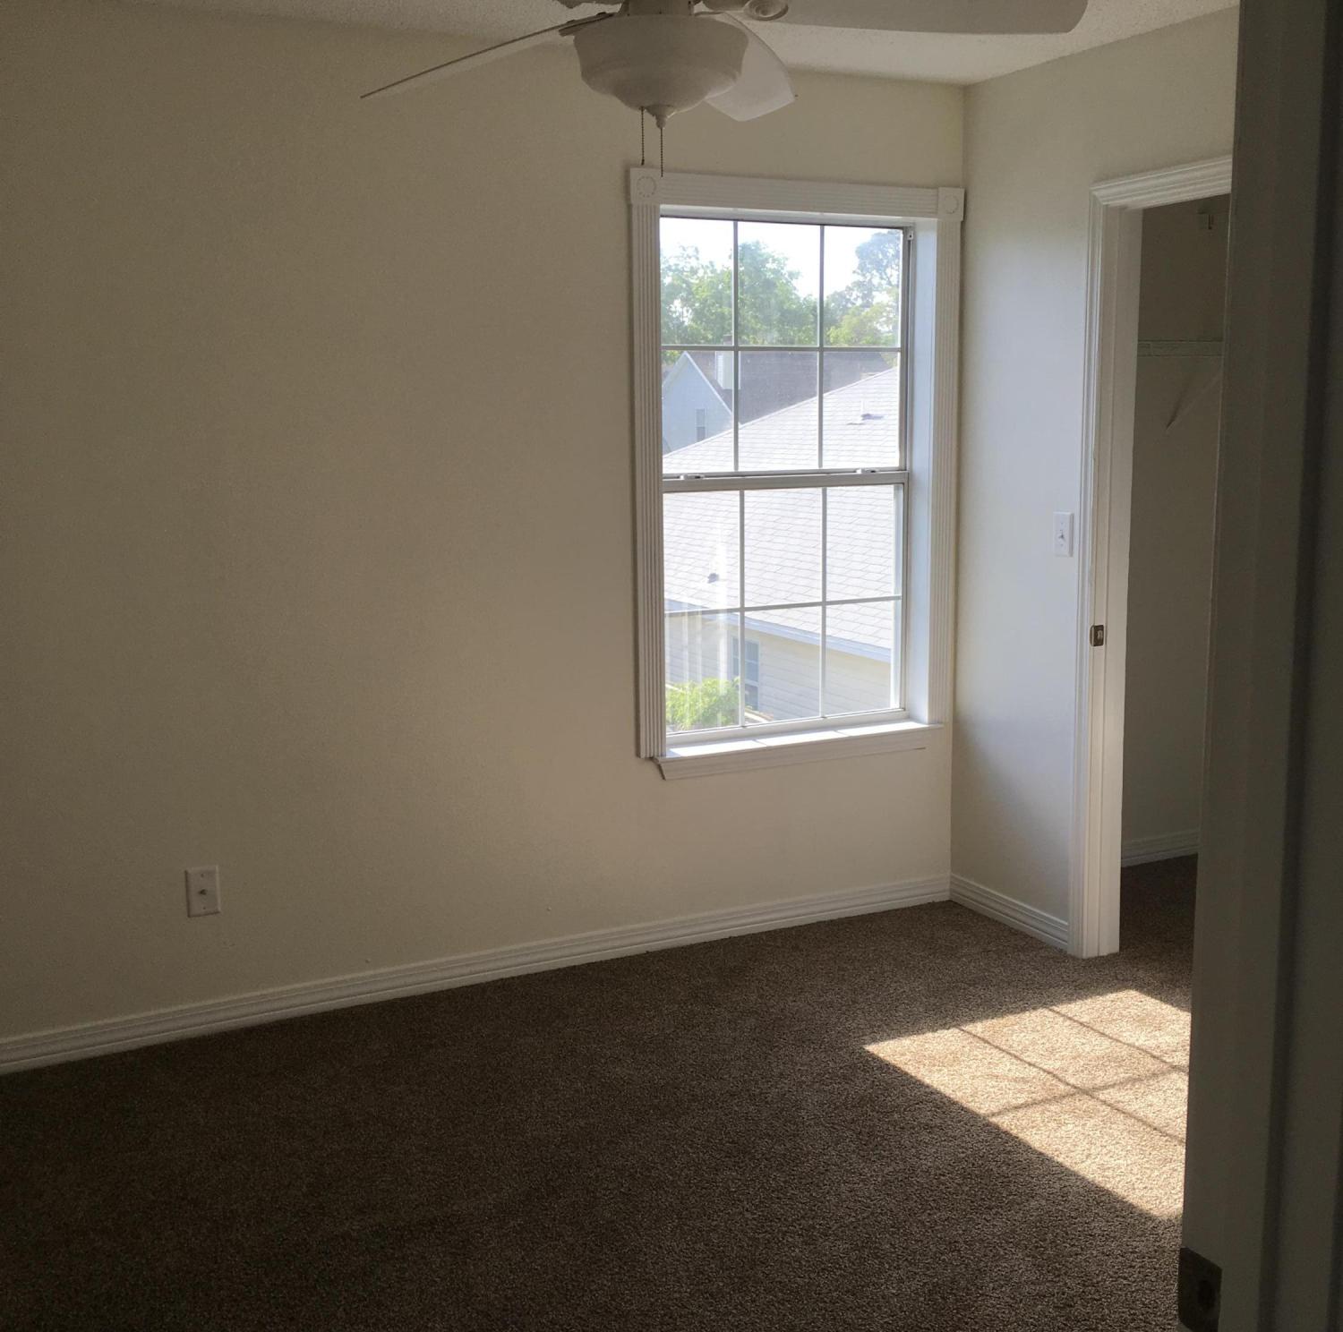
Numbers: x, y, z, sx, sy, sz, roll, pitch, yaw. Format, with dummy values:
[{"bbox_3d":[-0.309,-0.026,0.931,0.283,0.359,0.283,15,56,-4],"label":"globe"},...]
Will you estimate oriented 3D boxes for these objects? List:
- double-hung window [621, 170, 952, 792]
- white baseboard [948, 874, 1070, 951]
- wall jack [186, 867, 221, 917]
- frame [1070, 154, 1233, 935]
[{"bbox_3d":[0.359,-0.536,4.325,1.066,1.648,0.140,-5,10,-25],"label":"double-hung window"},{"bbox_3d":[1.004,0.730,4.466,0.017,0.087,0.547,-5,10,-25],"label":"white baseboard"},{"bbox_3d":[-1.154,0.554,3.696,0.076,0.120,0.009,-5,10,-25],"label":"wall jack"},{"bbox_3d":[1.339,-0.166,3.725,0.145,2.086,0.810,-5,10,-25],"label":"frame"}]

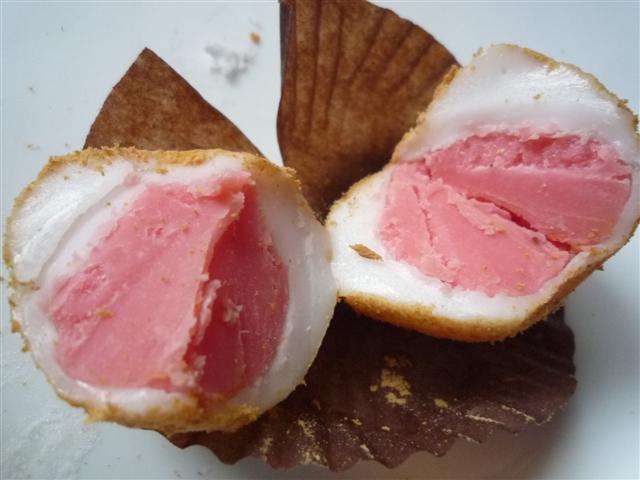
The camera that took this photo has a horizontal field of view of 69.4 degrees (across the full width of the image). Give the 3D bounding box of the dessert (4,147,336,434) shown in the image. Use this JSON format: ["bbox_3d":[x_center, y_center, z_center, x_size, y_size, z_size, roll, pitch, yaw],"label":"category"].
[{"bbox_3d":[-0.026,0.010,0.090,0.054,0.039,0.046,-8,55,-6],"label":"dessert"}]

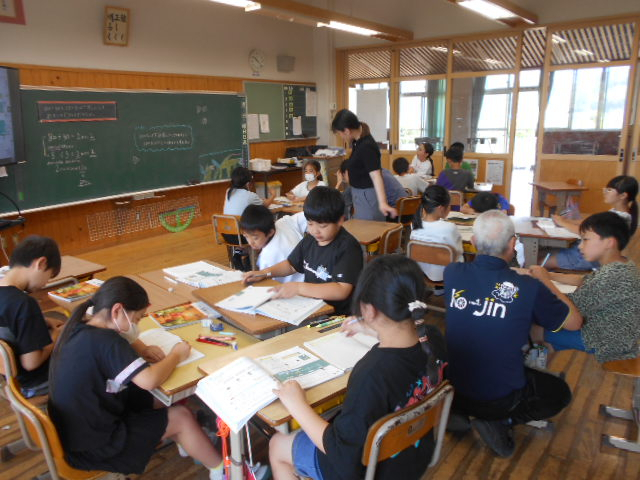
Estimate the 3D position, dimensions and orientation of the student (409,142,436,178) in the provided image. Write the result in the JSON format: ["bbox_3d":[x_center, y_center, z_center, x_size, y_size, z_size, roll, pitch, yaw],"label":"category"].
[{"bbox_3d":[1.400,-0.765,6.622,0.520,1.120,0.400,-10,16,-30],"label":"student"}]

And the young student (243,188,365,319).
[{"bbox_3d":[-0.047,0.324,2.354,0.640,1.155,0.480,-12,18,-35],"label":"young student"}]

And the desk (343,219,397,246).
[{"bbox_3d":[0.287,0.241,3.705,0.450,0.660,0.660,7,17,31],"label":"desk"}]

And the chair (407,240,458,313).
[{"bbox_3d":[0.860,0.292,3.400,0.370,0.680,0.440,8,17,32],"label":"chair"}]

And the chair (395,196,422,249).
[{"bbox_3d":[0.751,-0.093,4.699,0.370,0.730,0.450,-10,17,-29],"label":"chair"}]

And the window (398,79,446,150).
[{"bbox_3d":[1.663,-2.017,7.841,0.858,1.129,0.060,10,18,36],"label":"window"}]

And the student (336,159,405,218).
[{"bbox_3d":[0.513,-0.251,4.755,0.765,1.071,0.428,7,17,30],"label":"student"}]

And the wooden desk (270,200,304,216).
[{"bbox_3d":[-0.209,0.015,4.505,0.610,0.660,0.420,2,15,12],"label":"wooden desk"}]

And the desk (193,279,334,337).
[{"bbox_3d":[-0.266,0.598,2.253,0.420,0.685,0.610,-12,18,-35],"label":"desk"}]

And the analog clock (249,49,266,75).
[{"bbox_3d":[-0.951,-2.719,7.313,0.061,0.347,0.347,9,18,36],"label":"analog clock"}]

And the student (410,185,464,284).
[{"bbox_3d":[0.894,0.093,3.449,0.420,1.040,0.660,8,17,34],"label":"student"}]

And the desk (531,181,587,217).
[{"bbox_3d":[2.922,-0.396,5.976,0.430,0.650,0.620,-1,14,3],"label":"desk"}]

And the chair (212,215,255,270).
[{"bbox_3d":[-0.621,0.113,4.035,0.370,0.730,0.450,4,16,20],"label":"chair"}]

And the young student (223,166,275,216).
[{"bbox_3d":[-0.545,-0.094,4.232,0.428,1.081,0.673,12,19,41],"label":"young student"}]

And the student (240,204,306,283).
[{"bbox_3d":[-0.244,0.255,2.917,0.660,1.010,0.420,-12,18,-35],"label":"student"}]

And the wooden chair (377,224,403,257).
[{"bbox_3d":[0.408,0.214,3.756,0.440,0.680,0.370,7,16,30],"label":"wooden chair"}]

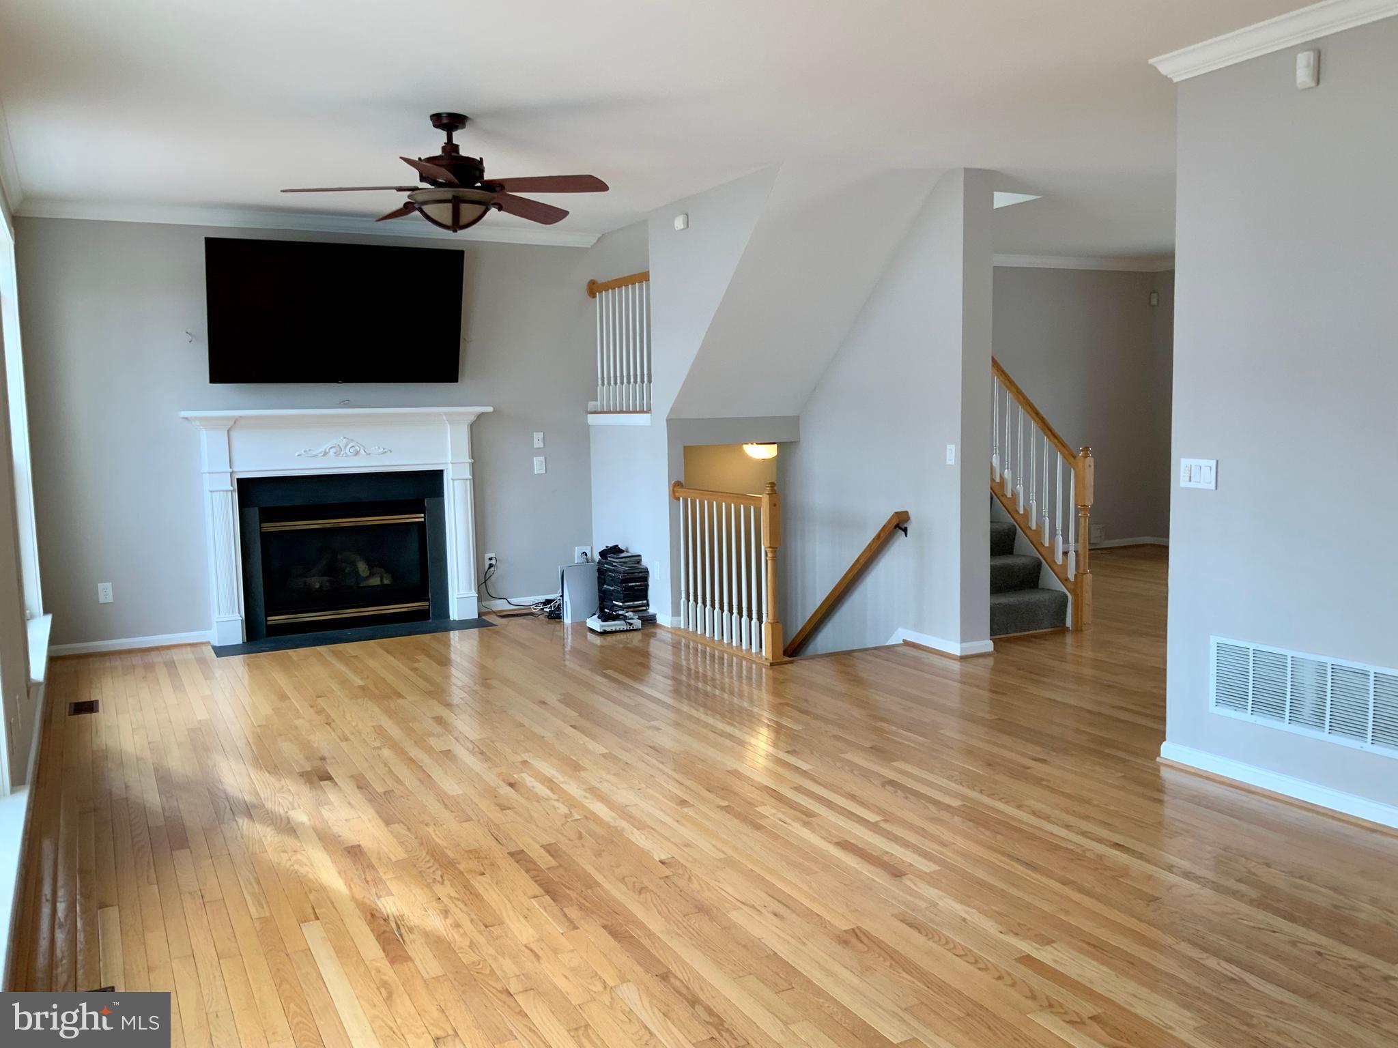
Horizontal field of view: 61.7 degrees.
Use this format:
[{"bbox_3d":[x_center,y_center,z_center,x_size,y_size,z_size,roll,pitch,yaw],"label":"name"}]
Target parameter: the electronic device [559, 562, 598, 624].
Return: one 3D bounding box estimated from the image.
[{"bbox_3d":[-0.839,0.478,8.172,0.104,0.394,0.260,3,7,40],"label":"electronic device"}]

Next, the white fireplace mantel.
[{"bbox_3d":[-2.352,-0.016,7.862,1.985,1.490,0.211,-4,6,-28],"label":"white fireplace mantel"}]

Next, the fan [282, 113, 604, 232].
[{"bbox_3d":[-1.111,-1.561,5.237,1.433,0.497,1.433,-4,6,-28],"label":"fan"}]

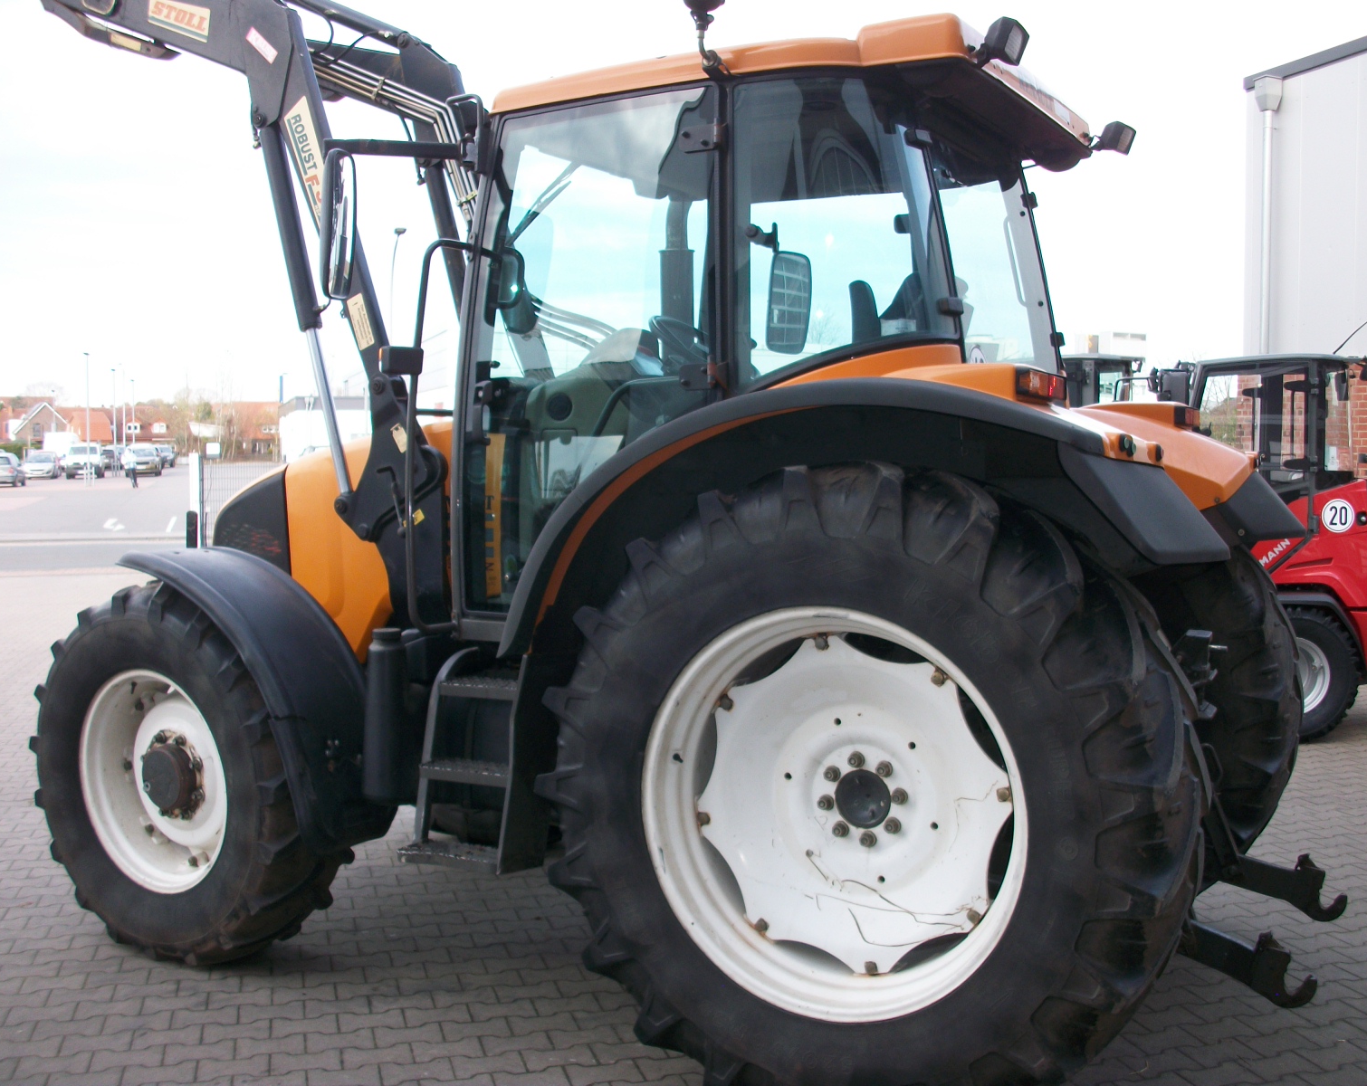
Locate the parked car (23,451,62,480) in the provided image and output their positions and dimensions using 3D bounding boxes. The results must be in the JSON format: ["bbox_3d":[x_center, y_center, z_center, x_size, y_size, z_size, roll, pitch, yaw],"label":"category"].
[{"bbox_3d":[-30.832,-3.721,70.500,1.720,1.460,4.050,-1,3,-18],"label":"parked car"}]

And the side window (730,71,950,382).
[{"bbox_3d":[0.426,-0.843,3.950,0.590,0.800,0.090,1,3,12],"label":"side window"}]

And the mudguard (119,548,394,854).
[{"bbox_3d":[-1.487,0.481,4.866,1.040,0.910,0.440,3,4,32],"label":"mudguard"}]

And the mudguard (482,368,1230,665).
[{"bbox_3d":[0.403,-0.040,3.730,1.860,0.740,0.540,2,4,29],"label":"mudguard"}]

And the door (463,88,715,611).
[{"bbox_3d":[-0.283,-0.521,4.263,0.870,1.490,0.100,2,4,29],"label":"door"}]

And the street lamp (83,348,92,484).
[{"bbox_3d":[-25.833,-5.373,63.500,0.300,5.850,0.500,3,5,37],"label":"street lamp"}]

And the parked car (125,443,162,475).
[{"bbox_3d":[-28.760,-4.412,78.000,1.790,1.720,4.400,-1,4,-18],"label":"parked car"}]

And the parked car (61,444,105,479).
[{"bbox_3d":[-31.112,-4.228,76.000,1.750,1.800,4.200,-1,4,-16],"label":"parked car"}]

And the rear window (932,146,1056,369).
[{"bbox_3d":[0.964,-0.853,4.472,0.060,0.770,0.980,-11,-2,29],"label":"rear window"}]

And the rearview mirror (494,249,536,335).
[{"bbox_3d":[-0.544,-0.800,4.629,0.080,0.280,0.190,2,4,29],"label":"rearview mirror"}]

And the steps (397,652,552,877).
[{"bbox_3d":[-0.610,0.644,4.523,0.400,0.650,0.360,2,4,29],"label":"steps"}]

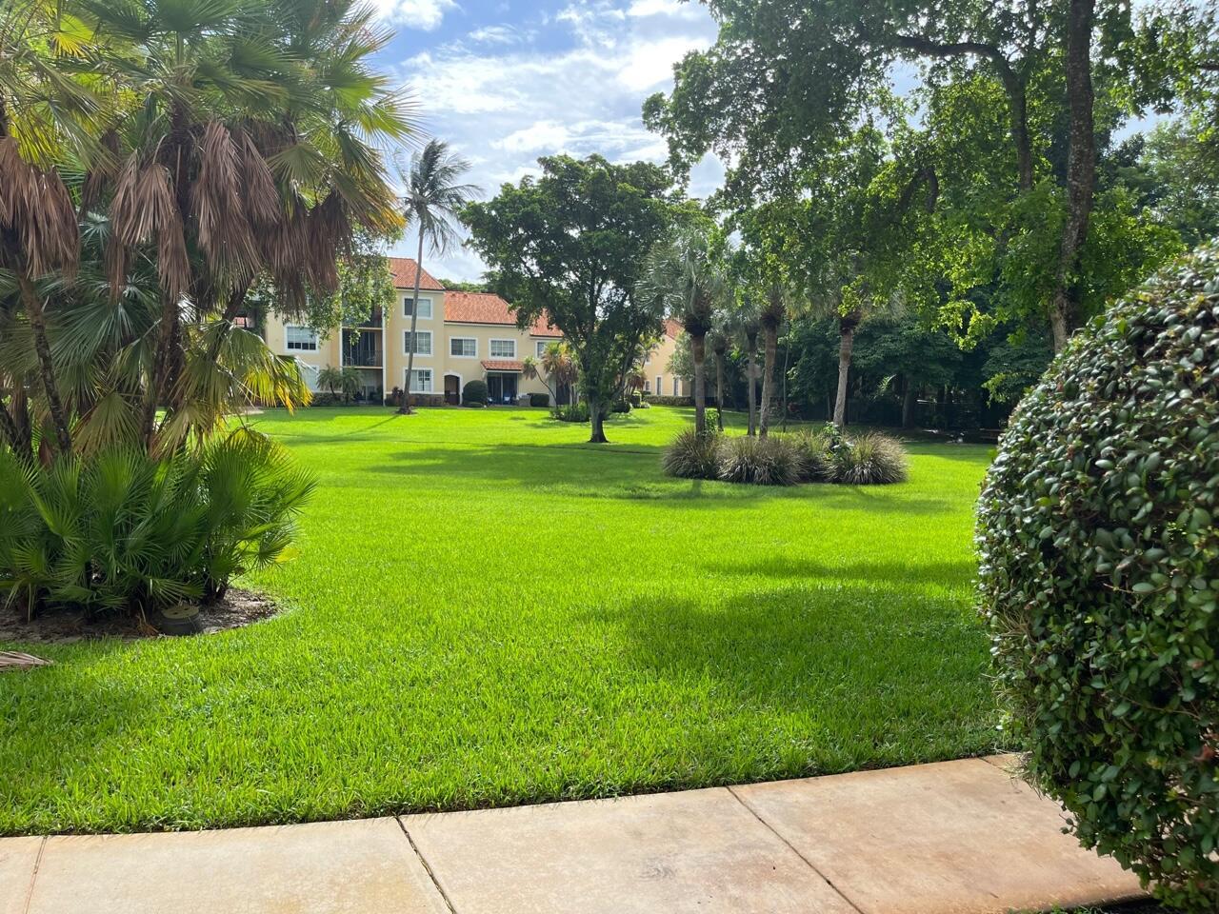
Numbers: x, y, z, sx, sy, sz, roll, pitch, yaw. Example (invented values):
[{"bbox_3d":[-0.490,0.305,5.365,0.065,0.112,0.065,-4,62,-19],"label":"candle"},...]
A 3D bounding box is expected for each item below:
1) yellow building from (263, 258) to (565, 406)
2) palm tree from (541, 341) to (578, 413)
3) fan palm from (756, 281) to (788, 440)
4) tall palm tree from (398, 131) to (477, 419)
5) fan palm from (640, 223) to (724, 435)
[{"bbox_3d":[-15.600,-9.600,72.000,23.000,11.300,11.500,-1,4,-21],"label":"yellow building"},{"bbox_3d":[-2.950,-4.700,54.000,2.300,4.400,2.300,0,4,0],"label":"palm tree"},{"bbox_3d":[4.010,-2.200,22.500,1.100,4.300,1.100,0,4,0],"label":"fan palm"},{"bbox_3d":[-10.400,-11.100,56.000,5.000,16.900,5.000,0,4,0],"label":"tall palm tree"},{"bbox_3d":[1.800,-2.800,22.000,2.200,5.600,2.200,0,4,0],"label":"fan palm"}]

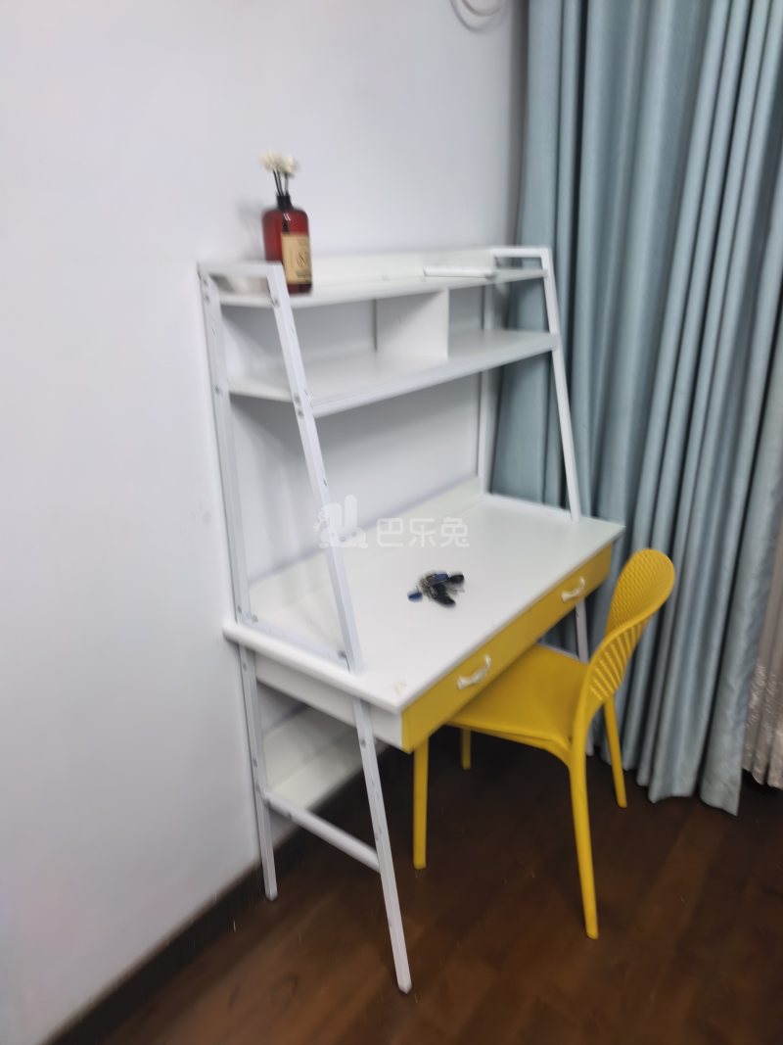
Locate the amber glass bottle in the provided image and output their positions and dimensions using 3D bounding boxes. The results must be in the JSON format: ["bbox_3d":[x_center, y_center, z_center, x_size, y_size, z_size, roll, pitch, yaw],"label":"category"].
[{"bbox_3d":[-0.175,-0.464,1.211,0.073,0.156,0.073,-1,21,0],"label":"amber glass bottle"}]

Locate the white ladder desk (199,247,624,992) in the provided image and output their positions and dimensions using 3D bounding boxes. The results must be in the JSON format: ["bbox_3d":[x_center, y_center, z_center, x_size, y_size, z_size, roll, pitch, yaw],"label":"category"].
[{"bbox_3d":[0.145,0.131,1.731,0.450,1.446,1.010,15,27,35],"label":"white ladder desk"}]

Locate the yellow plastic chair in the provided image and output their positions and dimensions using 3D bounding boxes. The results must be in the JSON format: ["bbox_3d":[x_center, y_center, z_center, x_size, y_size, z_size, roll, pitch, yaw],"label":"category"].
[{"bbox_3d":[0.358,0.448,1.724,0.515,0.808,0.455,8,23,23],"label":"yellow plastic chair"}]

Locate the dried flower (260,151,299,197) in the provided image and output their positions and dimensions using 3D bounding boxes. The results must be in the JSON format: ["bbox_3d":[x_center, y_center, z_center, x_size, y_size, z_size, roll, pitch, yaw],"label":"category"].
[{"bbox_3d":[-0.180,-0.562,1.173,0.055,0.068,0.059,15,26,35],"label":"dried flower"}]

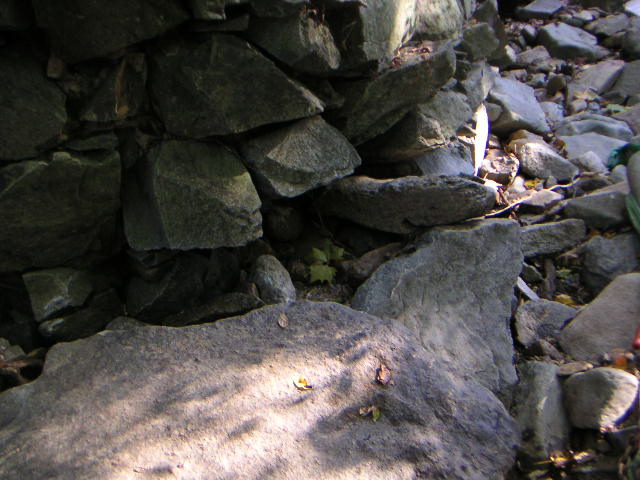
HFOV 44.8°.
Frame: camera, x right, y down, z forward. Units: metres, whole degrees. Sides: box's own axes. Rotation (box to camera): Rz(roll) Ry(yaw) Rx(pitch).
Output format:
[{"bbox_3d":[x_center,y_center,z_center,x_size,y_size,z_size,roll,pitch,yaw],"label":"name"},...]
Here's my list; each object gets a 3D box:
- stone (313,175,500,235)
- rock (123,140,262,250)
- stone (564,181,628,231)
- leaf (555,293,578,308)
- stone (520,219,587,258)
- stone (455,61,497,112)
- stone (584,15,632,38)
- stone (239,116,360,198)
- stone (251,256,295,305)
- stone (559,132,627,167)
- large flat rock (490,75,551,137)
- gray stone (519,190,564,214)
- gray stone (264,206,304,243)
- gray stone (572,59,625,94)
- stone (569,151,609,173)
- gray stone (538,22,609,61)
[{"bbox_3d":[0.270,-0.117,2.450,0.530,0.140,0.220,4,26,7],"label":"stone"},{"bbox_3d":[-0.361,-0.135,2.250,0.360,0.260,0.260,-4,26,-7],"label":"rock"},{"bbox_3d":[0.953,-0.122,2.700,0.215,0.120,0.150,7,27,13],"label":"stone"},{"bbox_3d":[0.803,0.197,2.530,0.070,0.025,0.050,0,28,0],"label":"leaf"},{"bbox_3d":[0.835,-0.007,2.780,0.230,0.100,0.140,-10,30,-18],"label":"stone"},{"bbox_3d":[0.764,-0.757,3.800,0.150,0.190,0.160,-10,30,-18],"label":"stone"},{"bbox_3d":[1.667,-1.239,4.500,0.250,0.100,0.180,9,27,18],"label":"stone"},{"bbox_3d":[-0.068,-0.267,2.450,0.350,0.180,0.270,-10,30,-18],"label":"stone"},{"bbox_3d":[-0.133,0.111,2.200,0.115,0.120,0.100,0,26,0],"label":"stone"},{"bbox_3d":[1.259,-0.421,3.600,0.280,0.100,0.220,0,28,0],"label":"stone"},{"bbox_3d":[0.985,-0.665,3.850,0.220,0.200,0.300,-12,30,-22],"label":"large flat rock"},{"bbox_3d":[0.813,-0.139,2.850,0.155,0.055,0.100,9,27,18],"label":"gray stone"},{"bbox_3d":[-0.109,-0.049,2.420,0.120,0.100,0.100,0,26,0],"label":"gray stone"},{"bbox_3d":[1.399,-0.824,3.900,0.240,0.120,0.200,12,28,22],"label":"gray stone"},{"bbox_3d":[1.089,-0.319,3.150,0.150,0.065,0.100,9,27,18],"label":"stone"},{"bbox_3d":[1.664,-1.307,5.100,0.410,0.170,0.310,15,32,26],"label":"gray stone"}]

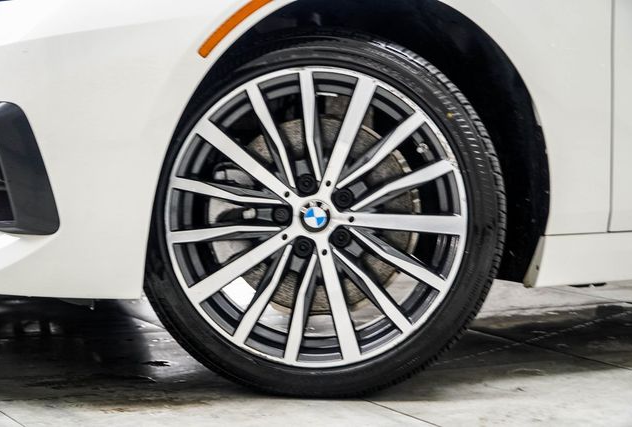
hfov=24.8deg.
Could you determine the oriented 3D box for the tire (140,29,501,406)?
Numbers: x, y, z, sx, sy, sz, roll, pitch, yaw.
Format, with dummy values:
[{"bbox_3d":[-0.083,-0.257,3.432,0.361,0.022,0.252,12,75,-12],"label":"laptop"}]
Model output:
[{"bbox_3d":[0.002,-0.003,2.477,0.640,0.635,0.226,0,5,1],"label":"tire"}]

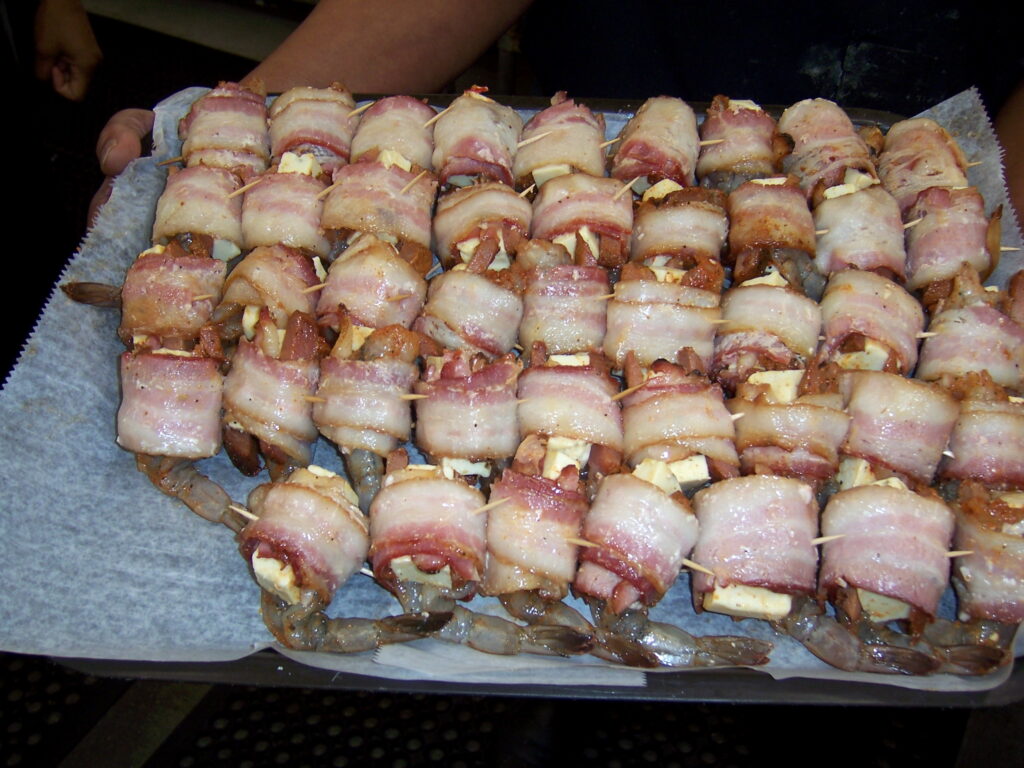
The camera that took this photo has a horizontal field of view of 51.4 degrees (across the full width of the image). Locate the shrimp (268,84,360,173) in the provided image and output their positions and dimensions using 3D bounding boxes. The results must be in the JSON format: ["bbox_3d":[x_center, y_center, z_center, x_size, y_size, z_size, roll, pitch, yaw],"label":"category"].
[{"bbox_3d":[-0.108,-0.134,0.585,0.047,0.040,0.043,-1,64,-3],"label":"shrimp"}]

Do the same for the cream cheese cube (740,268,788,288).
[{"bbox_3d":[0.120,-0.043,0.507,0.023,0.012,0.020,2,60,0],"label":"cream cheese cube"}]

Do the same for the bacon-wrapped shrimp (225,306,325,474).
[{"bbox_3d":[-0.116,0.005,0.517,0.047,0.040,0.068,1,64,-1],"label":"bacon-wrapped shrimp"}]

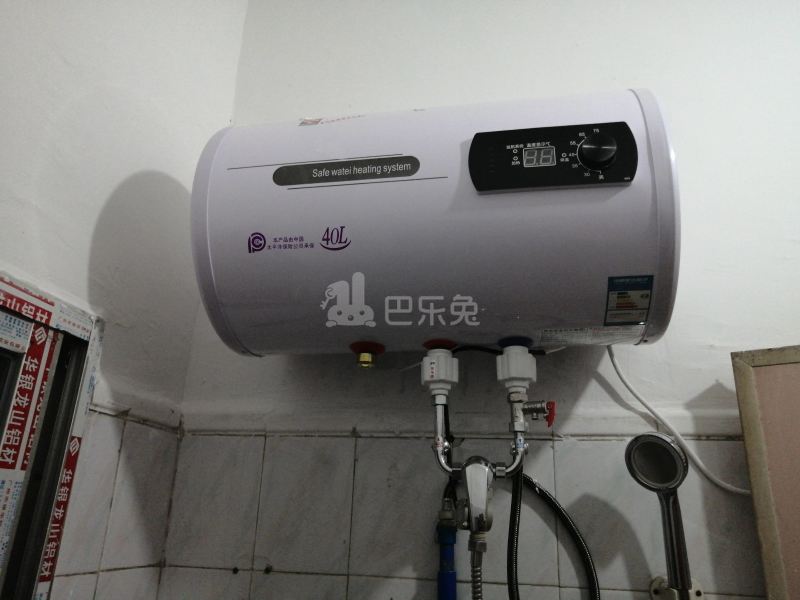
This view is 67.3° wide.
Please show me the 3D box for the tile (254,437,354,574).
[{"bbox_3d":[-0.145,0.315,0.936,0.150,0.200,0.009,-2,-20,11],"label":"tile"}]

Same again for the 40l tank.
[{"bbox_3d":[0.051,-0.098,0.854,0.572,0.340,0.348,-2,-20,10],"label":"40l tank"}]

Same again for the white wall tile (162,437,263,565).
[{"bbox_3d":[-0.294,0.319,0.964,0.150,0.200,0.009,-2,-20,11],"label":"white wall tile"}]

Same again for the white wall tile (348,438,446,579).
[{"bbox_3d":[0.003,0.310,0.908,0.150,0.200,0.009,-2,-20,11],"label":"white wall tile"}]

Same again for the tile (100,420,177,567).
[{"bbox_3d":[-0.388,0.294,0.904,0.009,0.200,0.150,-2,-20,11],"label":"tile"}]

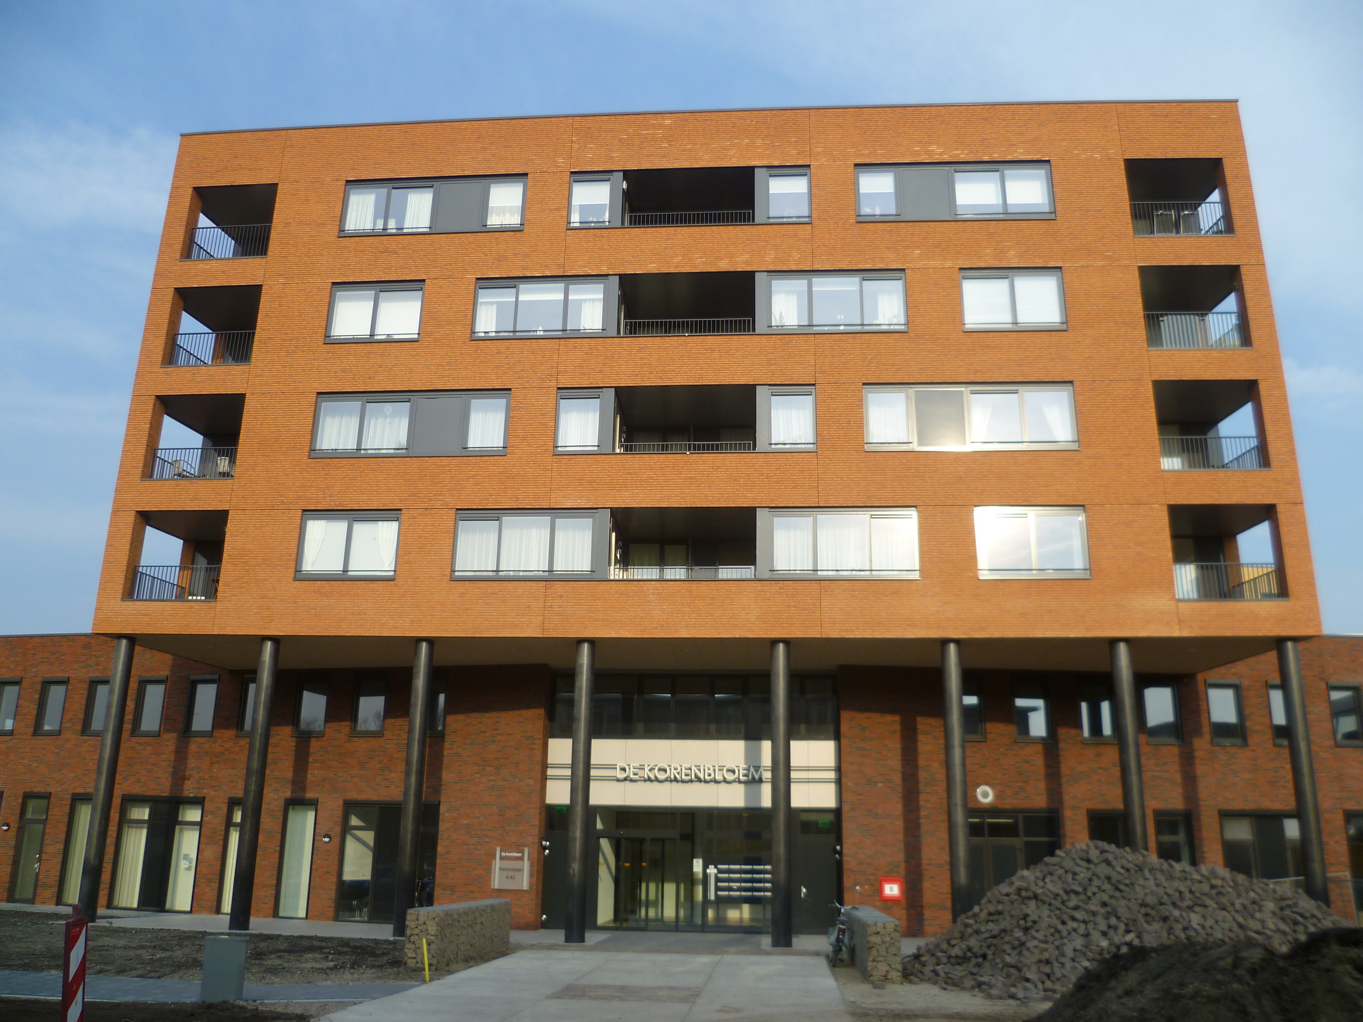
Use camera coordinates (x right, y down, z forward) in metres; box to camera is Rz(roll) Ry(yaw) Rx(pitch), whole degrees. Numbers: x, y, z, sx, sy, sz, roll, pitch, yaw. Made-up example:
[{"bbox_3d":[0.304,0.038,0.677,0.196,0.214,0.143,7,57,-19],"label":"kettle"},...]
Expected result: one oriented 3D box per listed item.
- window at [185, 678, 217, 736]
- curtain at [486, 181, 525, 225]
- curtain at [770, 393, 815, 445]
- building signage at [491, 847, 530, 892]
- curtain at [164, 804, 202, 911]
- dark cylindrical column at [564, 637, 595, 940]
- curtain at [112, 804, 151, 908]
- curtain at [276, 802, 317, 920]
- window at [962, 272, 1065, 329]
[{"bbox_3d":[-13.293,5.410,30.543,0.943,1.704,0.150,-3,-18,13],"label":"window"},{"bbox_3d":[-4.487,-7.830,28.135,0.867,1.319,0.120,0,-17,4],"label":"curtain"},{"bbox_3d":[2.634,-2.173,26.162,1.032,1.330,0.100,0,-17,4],"label":"curtain"},{"bbox_3d":[-4.160,8.744,26.933,0.971,1.002,0.080,-3,-18,13],"label":"building signage"},{"bbox_3d":[-13.209,9.213,29.323,0.731,2.726,0.100,-3,-17,13],"label":"curtain"},{"bbox_3d":[-2.184,5.972,24.041,0.420,6.430,0.420,1,-17,0],"label":"dark cylindrical column"},{"bbox_3d":[-15.054,9.410,30.166,0.824,2.778,0.120,-3,-18,13],"label":"curtain"},{"bbox_3d":[-9.988,9.113,28.703,0.844,2.837,0.120,-3,-18,13],"label":"curtain"},{"bbox_3d":[7.963,-5.079,26.458,2.442,1.656,0.150,0,-17,4],"label":"window"}]

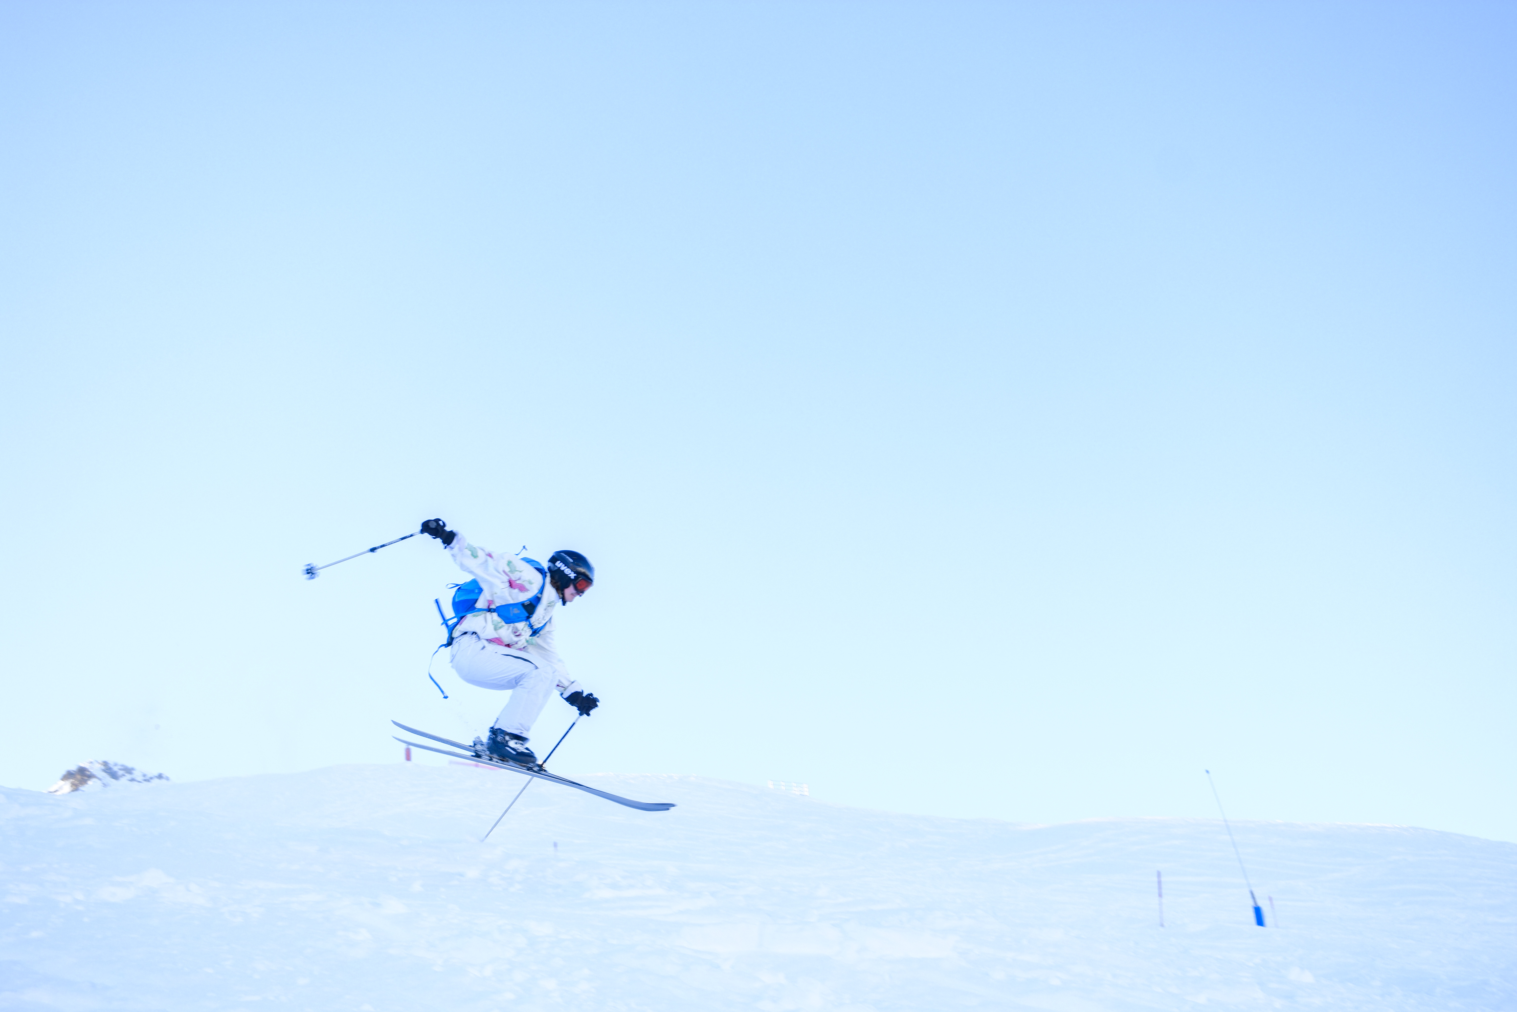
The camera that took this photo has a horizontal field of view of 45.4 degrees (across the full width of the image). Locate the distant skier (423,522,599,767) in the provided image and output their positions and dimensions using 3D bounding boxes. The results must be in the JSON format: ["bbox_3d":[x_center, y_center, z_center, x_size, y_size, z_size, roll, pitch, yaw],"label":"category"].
[{"bbox_3d":[-1.425,0.783,10.400,0.970,1.400,0.750,-1,-7,7],"label":"distant skier"}]

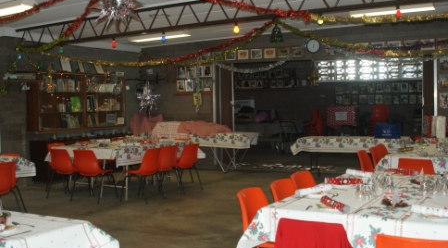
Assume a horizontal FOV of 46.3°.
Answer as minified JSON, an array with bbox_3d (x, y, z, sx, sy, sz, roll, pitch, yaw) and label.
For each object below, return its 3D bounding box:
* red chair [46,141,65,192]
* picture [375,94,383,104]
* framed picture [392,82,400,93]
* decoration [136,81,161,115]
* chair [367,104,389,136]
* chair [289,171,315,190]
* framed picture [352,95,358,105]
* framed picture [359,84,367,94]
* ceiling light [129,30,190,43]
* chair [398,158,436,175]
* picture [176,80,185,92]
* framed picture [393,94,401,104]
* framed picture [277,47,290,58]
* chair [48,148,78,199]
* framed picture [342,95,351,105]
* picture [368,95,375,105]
[{"bbox_3d":[-2.729,0.745,9.035,0.520,0.790,0.500,0,3,29],"label":"red chair"},{"bbox_3d":[4.246,-0.665,14.292,0.197,0.254,0.030,0,2,31],"label":"picture"},{"bbox_3d":[4.628,-0.969,14.051,0.201,0.263,0.030,0,2,31],"label":"framed picture"},{"bbox_3d":[-1.587,-0.568,11.000,0.515,0.694,0.300,0,2,31],"label":"decoration"},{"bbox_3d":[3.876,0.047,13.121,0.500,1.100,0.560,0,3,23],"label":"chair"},{"bbox_3d":[0.912,0.861,4.889,0.520,0.790,0.500,1,3,35],"label":"chair"},{"bbox_3d":[3.613,-0.666,14.398,0.190,0.250,0.025,0,3,27],"label":"framed picture"},{"bbox_3d":[3.790,-0.961,14.289,0.190,0.250,0.025,0,3,27],"label":"framed picture"},{"bbox_3d":[-1.184,-1.631,9.800,1.240,0.100,0.200,-2,2,29],"label":"ceiling light"},{"bbox_3d":[2.187,0.768,5.813,0.490,0.795,0.530,0,3,36],"label":"chair"},{"bbox_3d":[-0.925,-0.804,11.219,0.197,0.257,0.025,1,3,29],"label":"picture"},{"bbox_3d":[4.640,-0.654,14.060,0.183,0.250,0.030,0,2,31],"label":"framed picture"},{"bbox_3d":[1.147,-1.369,10.050,0.255,0.215,0.025,1,4,25],"label":"framed picture"},{"bbox_3d":[-2.319,0.737,7.885,0.500,0.750,0.520,1,3,29],"label":"chair"},{"bbox_3d":[3.171,-0.633,13.515,0.200,0.240,0.025,1,4,25],"label":"framed picture"},{"bbox_3d":[3.996,-0.654,14.196,0.190,0.250,0.025,0,3,27],"label":"picture"}]

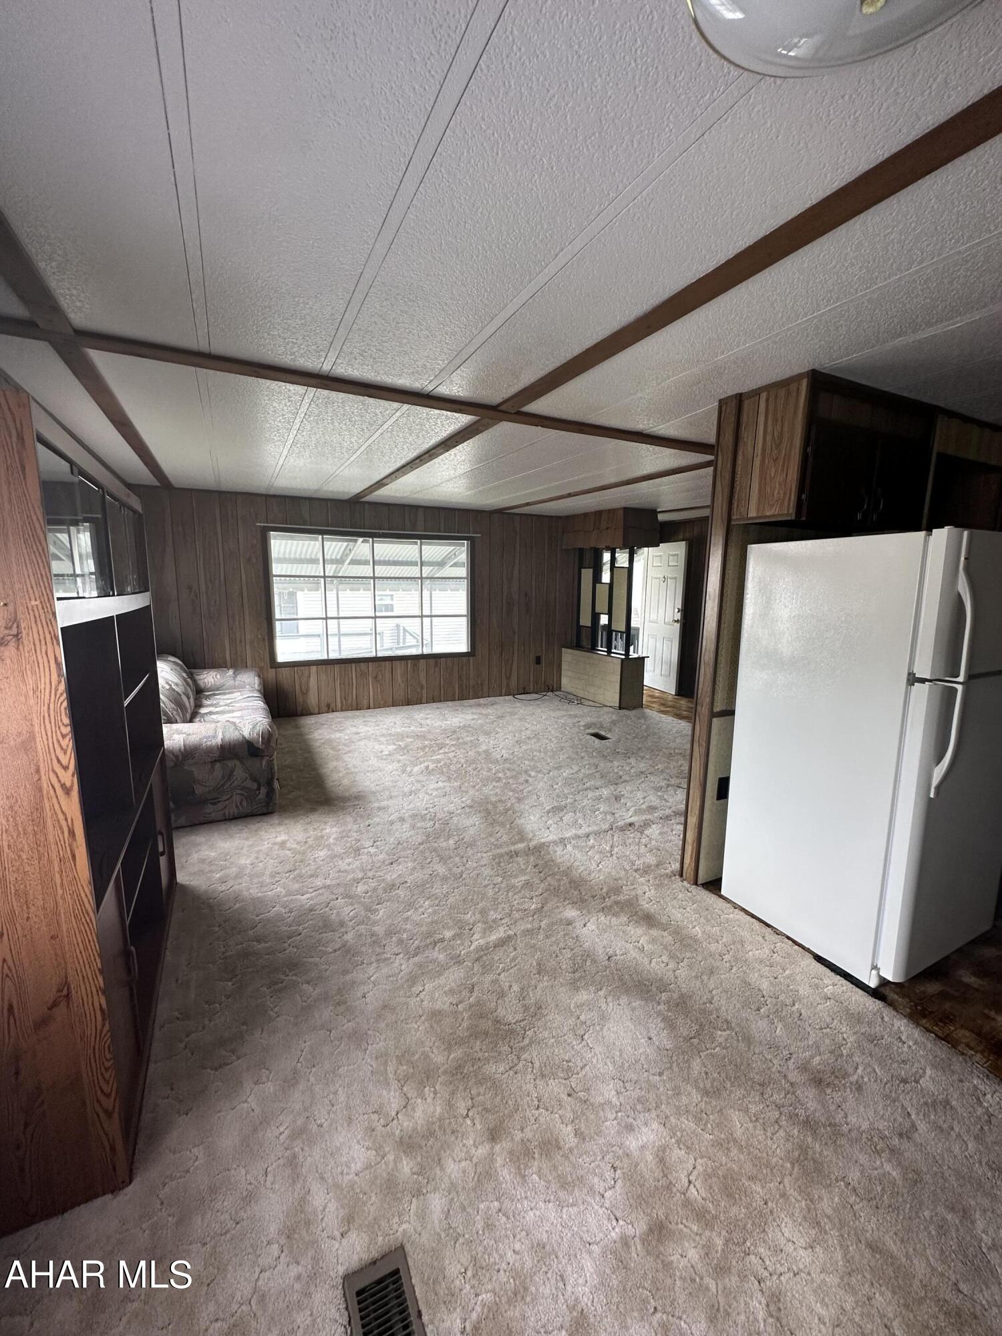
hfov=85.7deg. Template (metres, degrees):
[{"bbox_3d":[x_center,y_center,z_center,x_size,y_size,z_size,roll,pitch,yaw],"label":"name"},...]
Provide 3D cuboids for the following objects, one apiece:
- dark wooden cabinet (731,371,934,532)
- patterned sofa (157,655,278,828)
[{"bbox_3d":[1.440,-0.870,2.327,0.834,0.519,0.317,-4,10,-26],"label":"dark wooden cabinet"},{"bbox_3d":[-2.266,0.301,4.078,0.889,0.915,2.309,-4,10,-26],"label":"patterned sofa"}]

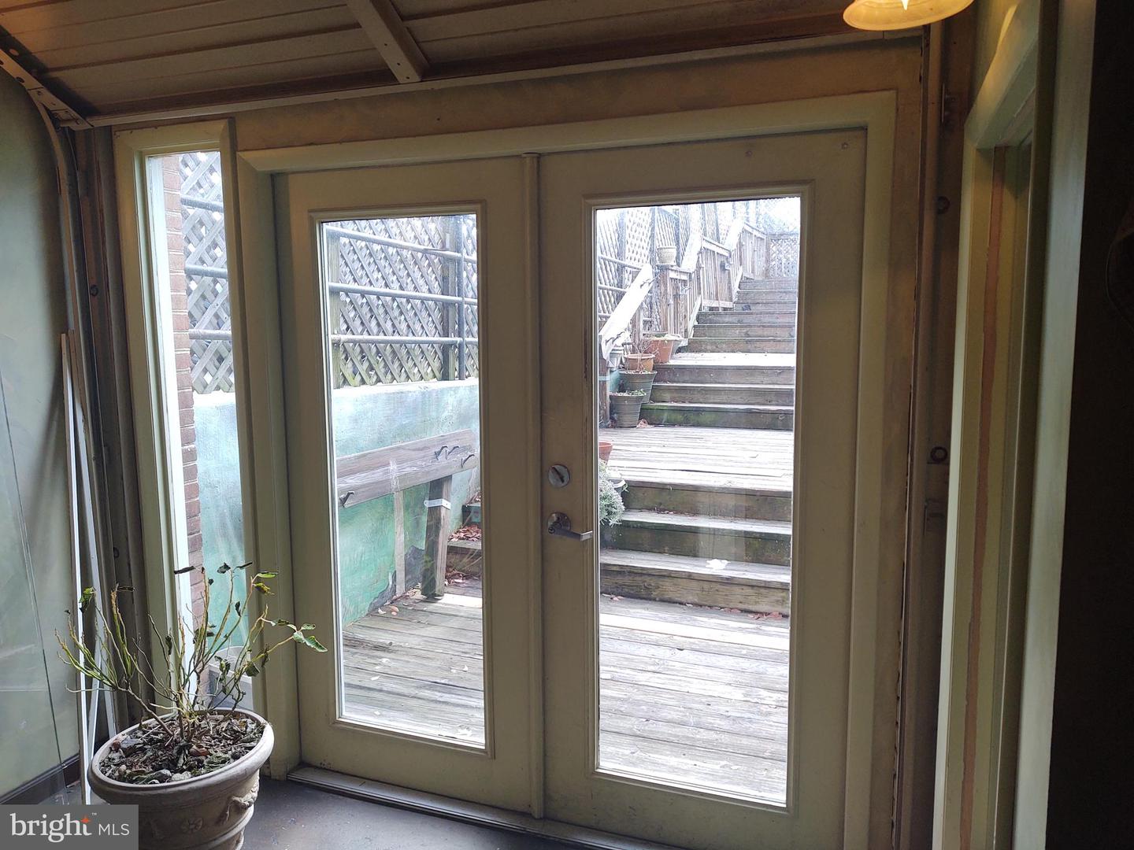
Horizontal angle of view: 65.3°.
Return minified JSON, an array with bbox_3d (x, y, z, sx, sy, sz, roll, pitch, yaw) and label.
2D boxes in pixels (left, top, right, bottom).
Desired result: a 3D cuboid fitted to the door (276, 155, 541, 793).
[{"bbox_3d":[-0.491,0.203,2.754,0.904,1.959,0.055,2,7,21],"label":"door"}]

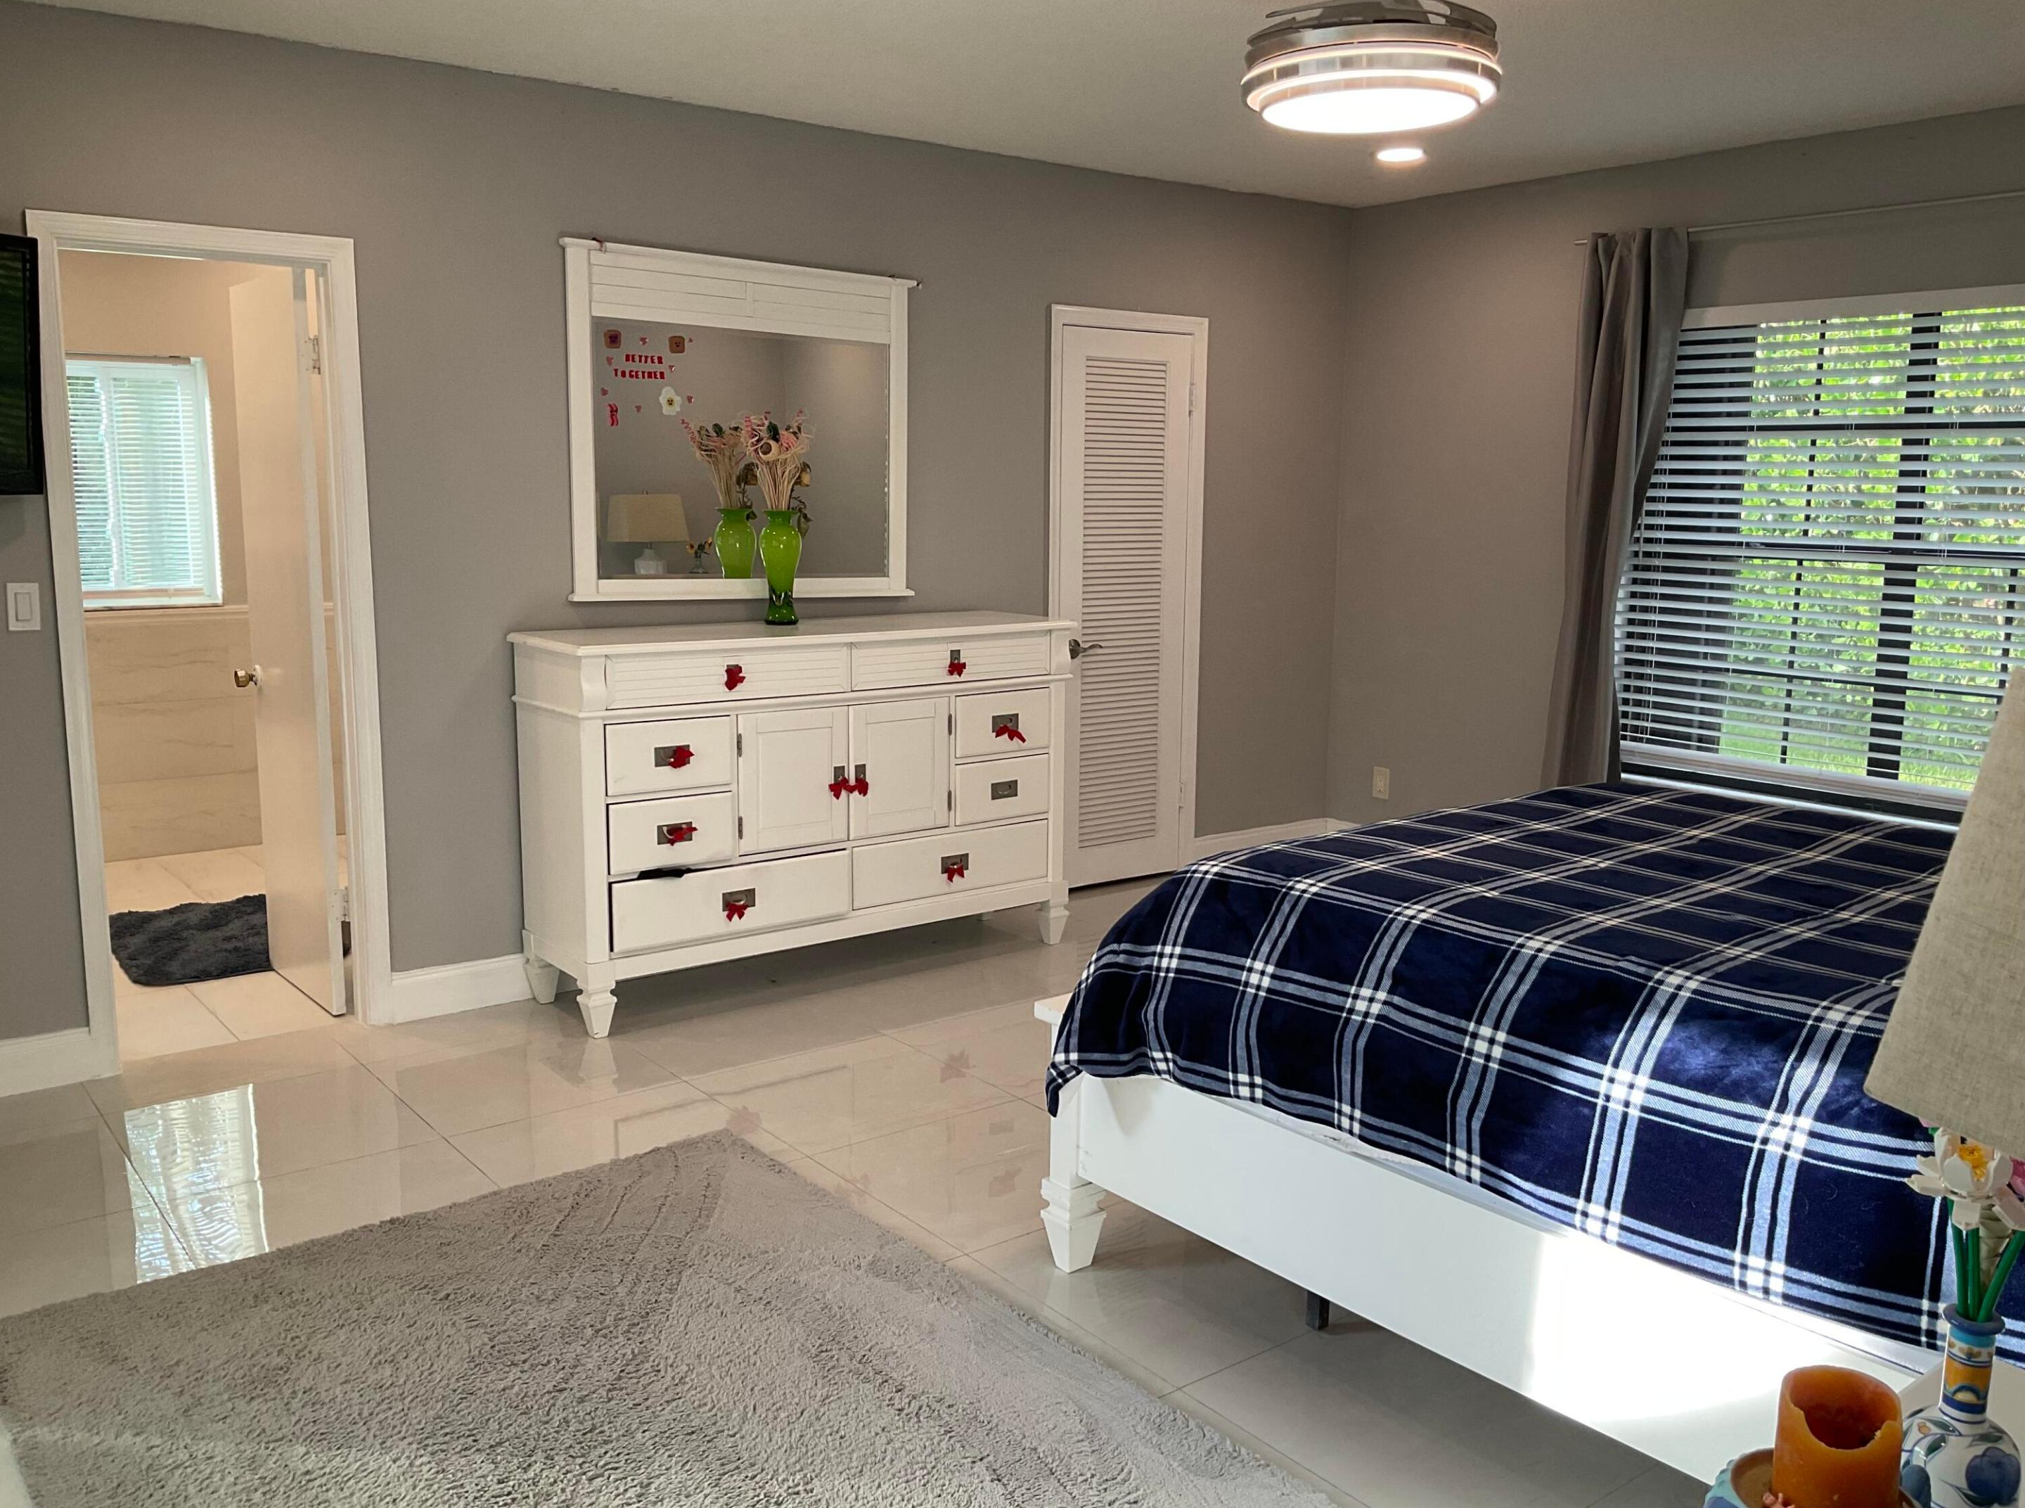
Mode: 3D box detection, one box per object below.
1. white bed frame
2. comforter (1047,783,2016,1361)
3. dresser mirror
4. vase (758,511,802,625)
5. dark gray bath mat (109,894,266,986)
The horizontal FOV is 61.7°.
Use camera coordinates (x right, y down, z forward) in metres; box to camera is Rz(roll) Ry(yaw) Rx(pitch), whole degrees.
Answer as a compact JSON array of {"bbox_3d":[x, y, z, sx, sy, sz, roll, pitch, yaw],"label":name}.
[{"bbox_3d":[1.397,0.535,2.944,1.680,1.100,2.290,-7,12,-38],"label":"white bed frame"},{"bbox_3d":[1.272,0.410,3.035,1.600,0.445,1.920,-7,12,-38],"label":"comforter"},{"bbox_3d":[-0.800,-0.993,5.206,1.210,1.010,0.060,-7,12,-38],"label":"dresser mirror"},{"bbox_3d":[-0.709,-0.566,5.171,0.131,0.345,0.131,1,9,0],"label":"vase"},{"bbox_3d":[-2.518,0.579,5.448,0.677,0.028,0.888,-6,12,-37],"label":"dark gray bath mat"}]

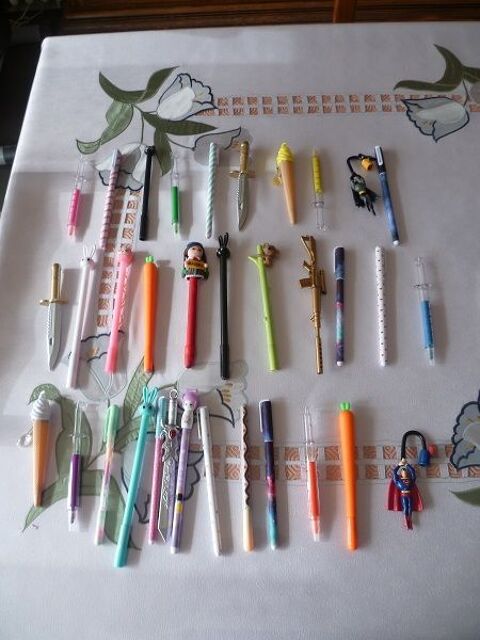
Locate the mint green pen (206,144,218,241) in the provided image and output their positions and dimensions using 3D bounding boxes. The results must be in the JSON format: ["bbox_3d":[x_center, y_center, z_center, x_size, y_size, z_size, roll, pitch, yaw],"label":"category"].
[{"bbox_3d":[-0.037,-0.169,0.669,0.009,0.009,0.149,0,67,2],"label":"mint green pen"}]

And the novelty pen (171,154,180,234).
[{"bbox_3d":[-0.082,-0.164,0.667,0.014,0.012,0.125,-5,67,0],"label":"novelty pen"}]

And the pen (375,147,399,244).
[{"bbox_3d":[0.180,-0.154,0.636,0.011,0.013,0.147,-4,67,2],"label":"pen"}]

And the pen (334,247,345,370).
[{"bbox_3d":[0.125,-0.020,0.648,0.012,0.011,0.163,2,68,5],"label":"pen"}]

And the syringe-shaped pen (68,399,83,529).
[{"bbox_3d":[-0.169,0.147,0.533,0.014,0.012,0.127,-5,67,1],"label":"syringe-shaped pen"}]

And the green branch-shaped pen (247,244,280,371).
[{"bbox_3d":[0.037,-0.020,0.651,0.036,0.018,0.176,-6,68,2],"label":"green branch-shaped pen"}]

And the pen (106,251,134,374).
[{"bbox_3d":[-0.141,-0.013,0.603,0.018,0.015,0.156,1,67,2],"label":"pen"}]

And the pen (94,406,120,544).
[{"bbox_3d":[-0.137,0.156,0.533,0.015,0.012,0.139,0,67,2],"label":"pen"}]

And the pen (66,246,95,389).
[{"bbox_3d":[-0.203,-0.008,0.666,0.018,0.015,0.197,-2,68,4],"label":"pen"}]

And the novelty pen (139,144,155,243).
[{"bbox_3d":[-0.118,-0.163,0.658,0.013,0.011,0.144,-1,68,3],"label":"novelty pen"}]

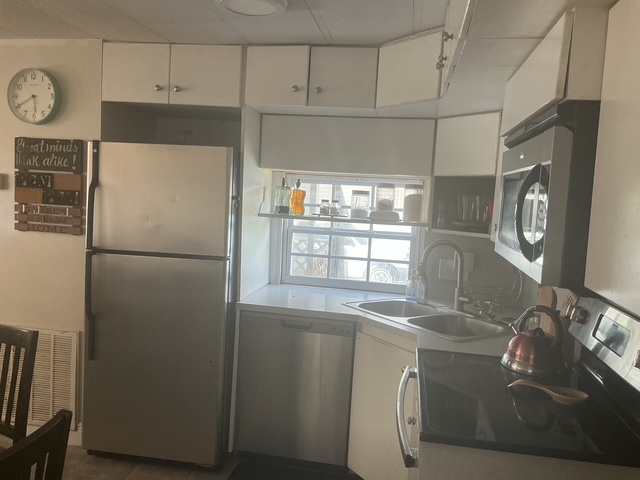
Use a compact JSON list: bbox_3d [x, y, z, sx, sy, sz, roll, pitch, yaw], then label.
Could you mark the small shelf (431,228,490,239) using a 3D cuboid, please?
[{"bbox_3d":[0.819,-0.032,2.780,0.297,0.024,0.396,0,6,-36],"label":"small shelf"}]

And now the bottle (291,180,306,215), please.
[{"bbox_3d":[-0.124,-0.251,3.129,0.080,0.209,0.070,4,5,9],"label":"bottle"}]

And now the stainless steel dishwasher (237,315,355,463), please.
[{"bbox_3d":[-0.092,0.768,3.057,0.598,0.797,0.600,4,5,9],"label":"stainless steel dishwasher"}]

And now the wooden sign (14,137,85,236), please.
[{"bbox_3d":[-1.459,-0.289,2.892,0.395,0.503,0.025,4,5,9],"label":"wooden sign"}]

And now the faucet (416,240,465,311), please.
[{"bbox_3d":[0.663,0.196,2.834,0.245,0.385,0.075,2,5,-13],"label":"faucet"}]

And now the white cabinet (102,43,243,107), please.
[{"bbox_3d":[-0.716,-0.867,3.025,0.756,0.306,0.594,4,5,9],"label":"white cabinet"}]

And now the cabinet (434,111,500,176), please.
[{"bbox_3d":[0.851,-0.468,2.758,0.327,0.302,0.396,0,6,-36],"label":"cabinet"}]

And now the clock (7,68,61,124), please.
[{"bbox_3d":[-1.515,-0.757,2.853,0.287,0.287,0.050,4,5,9],"label":"clock"}]

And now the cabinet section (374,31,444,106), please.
[{"bbox_3d":[0.513,-0.747,2.455,0.300,0.285,0.415,-1,7,-34],"label":"cabinet section"}]

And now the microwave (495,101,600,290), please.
[{"bbox_3d":[0.797,-0.123,1.611,0.391,0.431,0.738,4,5,9],"label":"microwave"}]

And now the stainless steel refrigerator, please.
[{"bbox_3d":[-0.778,0.331,3.040,0.754,1.669,0.743,4,5,9],"label":"stainless steel refrigerator"}]

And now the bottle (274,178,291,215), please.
[{"bbox_3d":[-0.212,-0.258,3.117,0.084,0.210,0.069,4,5,9],"label":"bottle"}]

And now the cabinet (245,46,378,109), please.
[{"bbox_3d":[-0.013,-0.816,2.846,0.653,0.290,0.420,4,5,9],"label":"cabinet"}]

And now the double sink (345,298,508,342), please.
[{"bbox_3d":[0.540,0.475,2.748,0.545,0.180,0.833,0,6,-36],"label":"double sink"}]

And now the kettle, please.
[{"bbox_3d":[0.765,0.348,1.911,0.213,0.223,0.218,-1,6,-39],"label":"kettle"}]

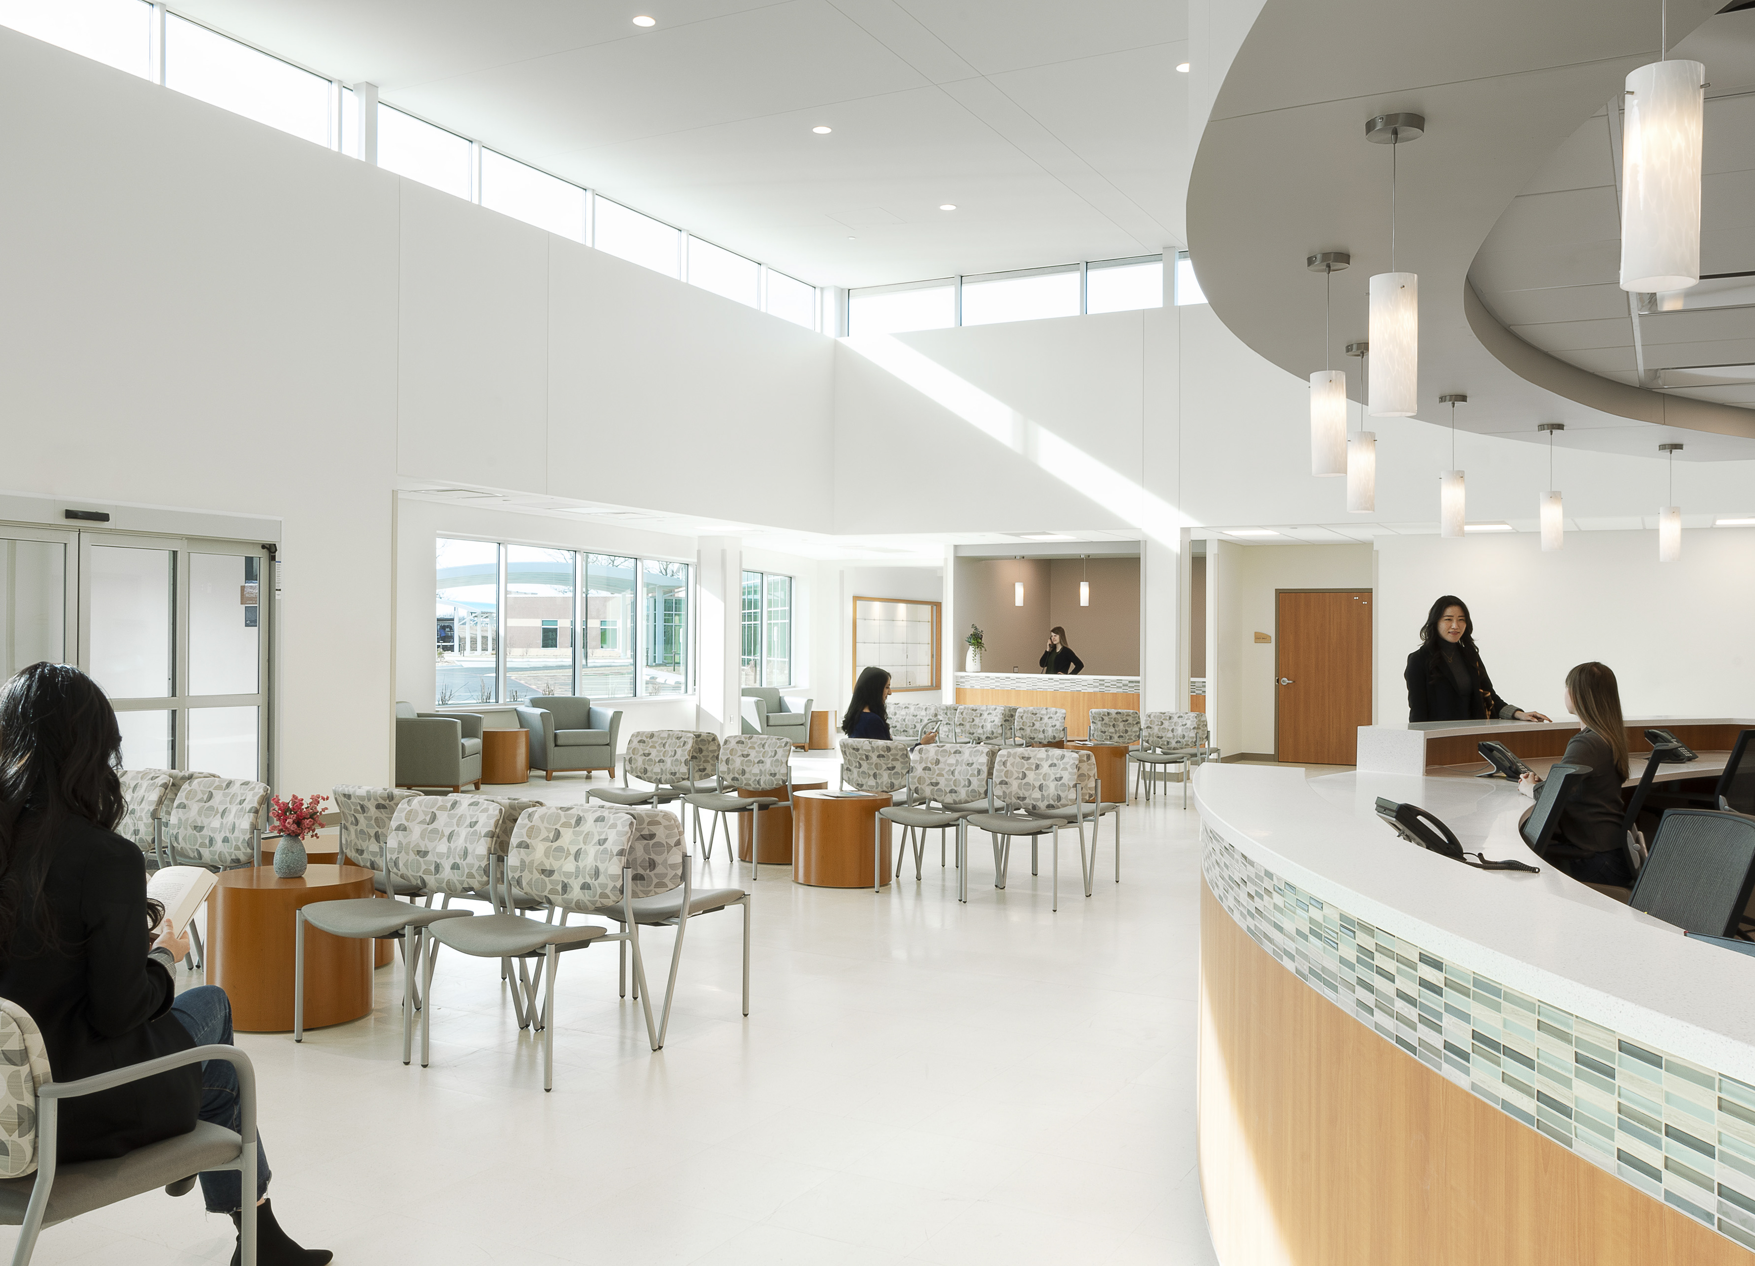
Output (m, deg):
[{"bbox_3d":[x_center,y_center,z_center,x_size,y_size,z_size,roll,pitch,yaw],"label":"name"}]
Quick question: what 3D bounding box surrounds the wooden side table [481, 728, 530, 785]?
[{"bbox_3d":[-3.867,1.268,14.589,0.600,0.520,0.600,0,-1,0],"label":"wooden side table"}]

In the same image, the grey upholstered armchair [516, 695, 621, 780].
[{"bbox_3d":[-3.275,1.113,15.150,0.840,0.830,0.800,1,0,-30],"label":"grey upholstered armchair"}]

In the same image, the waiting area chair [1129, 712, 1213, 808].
[{"bbox_3d":[2.603,1.130,12.906,0.565,0.845,0.580,0,0,28],"label":"waiting area chair"}]

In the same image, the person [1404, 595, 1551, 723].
[{"bbox_3d":[3.129,0.666,7.500,0.690,1.730,0.400,1,0,-6],"label":"person"}]

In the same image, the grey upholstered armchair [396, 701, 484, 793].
[{"bbox_3d":[-4.226,1.090,13.461,0.800,0.850,0.860,0,-1,4],"label":"grey upholstered armchair"}]

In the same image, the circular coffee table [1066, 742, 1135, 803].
[{"bbox_3d":[2.051,1.304,13.300,0.610,0.520,0.610,0,0,29],"label":"circular coffee table"}]

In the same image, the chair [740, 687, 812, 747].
[{"bbox_3d":[-1.416,1.158,19.090,0.860,0.850,0.800,1,-1,-30],"label":"chair"}]

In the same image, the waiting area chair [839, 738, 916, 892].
[{"bbox_3d":[0.069,1.082,9.081,0.565,0.845,0.585,0,-1,30],"label":"waiting area chair"}]

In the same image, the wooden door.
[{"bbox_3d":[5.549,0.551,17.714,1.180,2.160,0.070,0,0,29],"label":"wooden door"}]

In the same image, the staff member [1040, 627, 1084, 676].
[{"bbox_3d":[2.464,0.770,19.150,0.550,1.685,0.380,0,0,30],"label":"staff member"}]

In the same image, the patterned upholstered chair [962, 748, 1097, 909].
[{"bbox_3d":[0.869,1.094,8.103,0.560,0.840,0.590,0,0,29],"label":"patterned upholstered chair"}]

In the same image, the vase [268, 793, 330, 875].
[{"bbox_3d":[-2.276,0.787,5.601,0.235,0.340,0.225,0,0,28],"label":"vase"}]

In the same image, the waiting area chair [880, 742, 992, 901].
[{"bbox_3d":[0.360,1.090,8.396,0.565,0.845,0.580,0,0,28],"label":"waiting area chair"}]

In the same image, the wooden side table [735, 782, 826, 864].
[{"bbox_3d":[-0.632,1.251,9.550,0.610,0.520,0.610,1,0,0],"label":"wooden side table"}]

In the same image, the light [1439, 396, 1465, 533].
[{"bbox_3d":[2.608,-0.743,6.450,0.118,0.640,0.118,0,0,29],"label":"light"}]

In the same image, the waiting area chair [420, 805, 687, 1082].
[{"bbox_3d":[-1.167,1.061,4.981,0.565,0.845,0.580,0,0,28],"label":"waiting area chair"}]

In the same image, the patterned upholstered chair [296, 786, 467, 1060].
[{"bbox_3d":[-1.683,1.036,5.151,0.565,0.845,0.585,0,-1,31],"label":"patterned upholstered chair"}]

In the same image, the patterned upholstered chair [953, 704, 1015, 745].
[{"bbox_3d":[0.934,1.138,13.877,0.560,0.840,0.590,0,0,29],"label":"patterned upholstered chair"}]

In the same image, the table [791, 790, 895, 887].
[{"bbox_3d":[-0.216,1.248,8.710,0.610,0.520,0.610,1,0,0],"label":"table"}]

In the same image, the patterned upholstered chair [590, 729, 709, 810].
[{"bbox_3d":[-1.509,1.079,9.383,0.565,0.845,0.580,0,0,28],"label":"patterned upholstered chair"}]

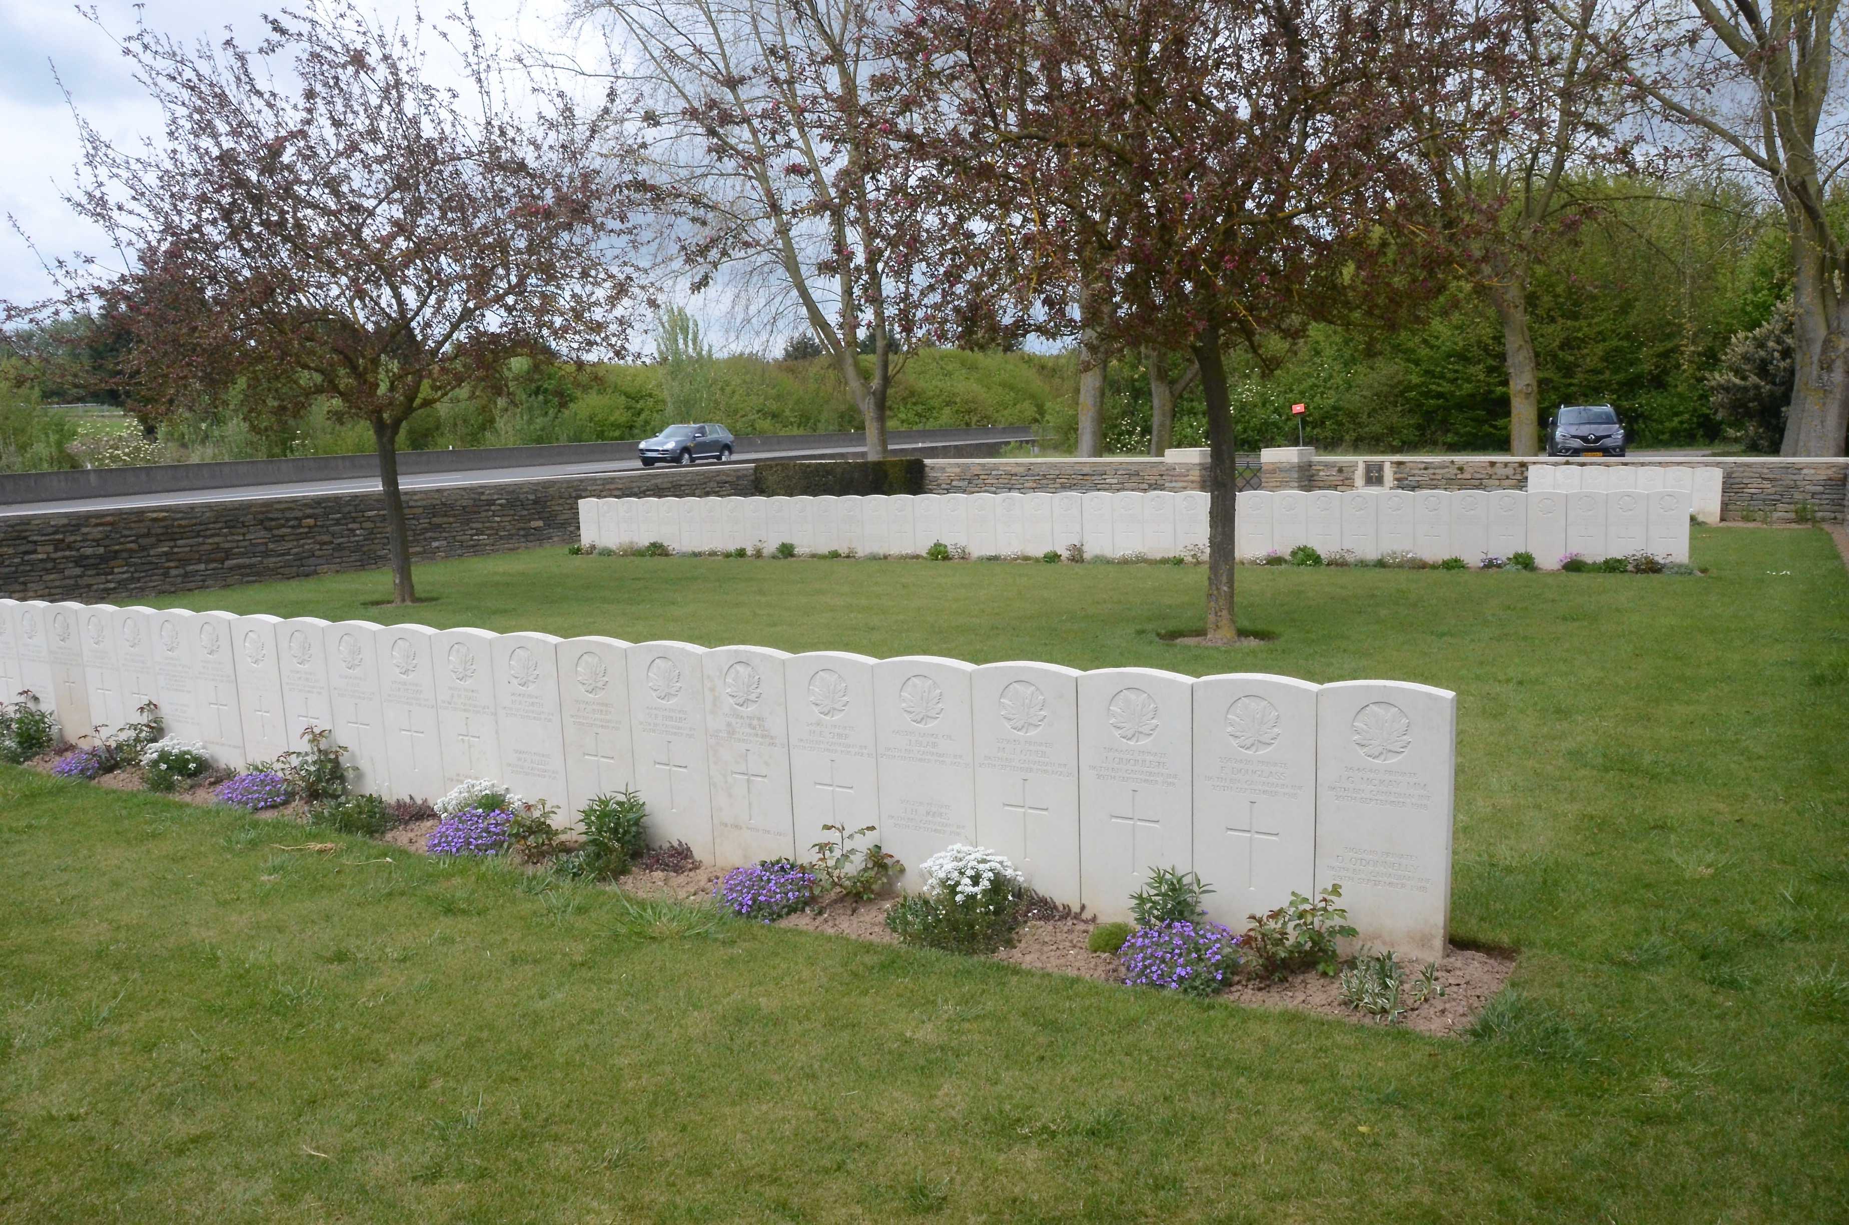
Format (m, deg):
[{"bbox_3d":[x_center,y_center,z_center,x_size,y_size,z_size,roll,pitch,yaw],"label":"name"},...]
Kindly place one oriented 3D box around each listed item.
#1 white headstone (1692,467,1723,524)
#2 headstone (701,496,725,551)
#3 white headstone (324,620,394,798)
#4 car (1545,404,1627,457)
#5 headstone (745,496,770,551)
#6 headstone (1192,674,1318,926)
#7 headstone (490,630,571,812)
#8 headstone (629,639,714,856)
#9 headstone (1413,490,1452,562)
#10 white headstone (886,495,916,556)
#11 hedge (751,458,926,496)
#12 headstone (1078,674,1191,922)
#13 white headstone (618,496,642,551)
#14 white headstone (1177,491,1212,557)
[{"bbox_3d":[11.170,-1.654,19.750,0.381,0.810,0.078,2,9,30],"label":"white headstone"},{"bbox_3d":[-2.917,-1.219,19.293,0.381,0.780,0.078,2,9,30],"label":"headstone"},{"bbox_3d":[-2.559,0.432,6.313,0.380,0.800,0.076,3,10,31],"label":"white headstone"},{"bbox_3d":[18.622,-5.028,38.990,1.880,1.660,4.600,1,8,21],"label":"car"},{"bbox_3d":[-2.250,-1.186,18.934,0.381,0.825,0.078,3,10,30],"label":"headstone"},{"bbox_3d":[1.008,0.586,4.196,0.381,0.815,0.078,3,10,31],"label":"headstone"},{"bbox_3d":[-1.600,0.490,5.721,0.380,0.830,0.076,3,10,31],"label":"headstone"},{"bbox_3d":[-0.957,0.529,5.339,0.381,0.835,0.078,2,9,30],"label":"headstone"},{"bbox_3d":[5.302,-0.875,14.432,0.380,0.800,0.076,3,10,30],"label":"headstone"},{"bbox_3d":[-0.251,-1.111,17.794,0.381,0.825,0.078,3,10,30],"label":"white headstone"},{"bbox_3d":[-1.635,-2.380,26.881,2.950,1.120,1.500,2,9,30],"label":"hedge"},{"bbox_3d":[0.682,0.573,4.381,0.381,0.800,0.078,3,10,31],"label":"headstone"},{"bbox_3d":[-4.216,-1.259,20.022,0.381,0.780,0.078,2,9,30],"label":"white headstone"},{"bbox_3d":[3.040,-0.970,15.731,0.380,0.800,0.076,3,10,30],"label":"white headstone"}]

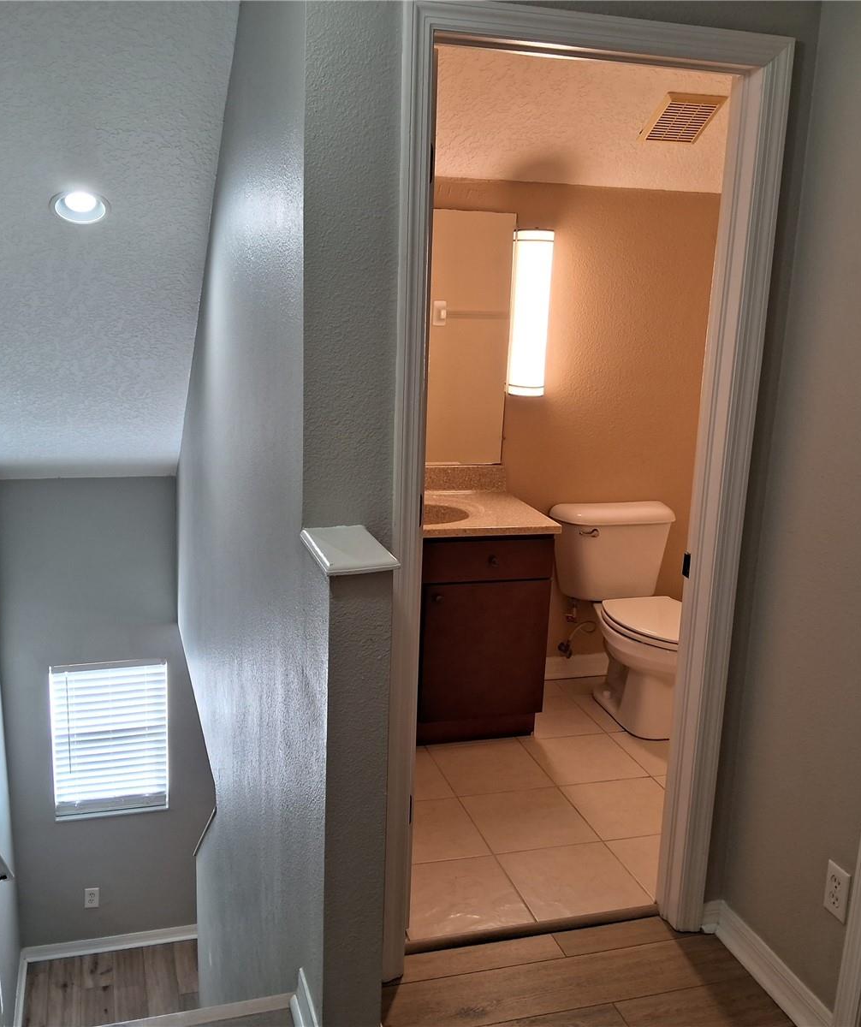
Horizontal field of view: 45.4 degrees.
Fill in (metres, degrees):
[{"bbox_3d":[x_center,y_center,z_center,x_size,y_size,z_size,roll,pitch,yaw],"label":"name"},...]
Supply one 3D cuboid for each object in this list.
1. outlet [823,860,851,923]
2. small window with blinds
[{"bbox_3d":[0.865,0.805,2.186,0.010,0.115,0.071,-2,13,-17],"label":"outlet"},{"bbox_3d":[-1.731,1.217,5.583,0.595,0.880,0.090,-2,13,-17],"label":"small window with blinds"}]

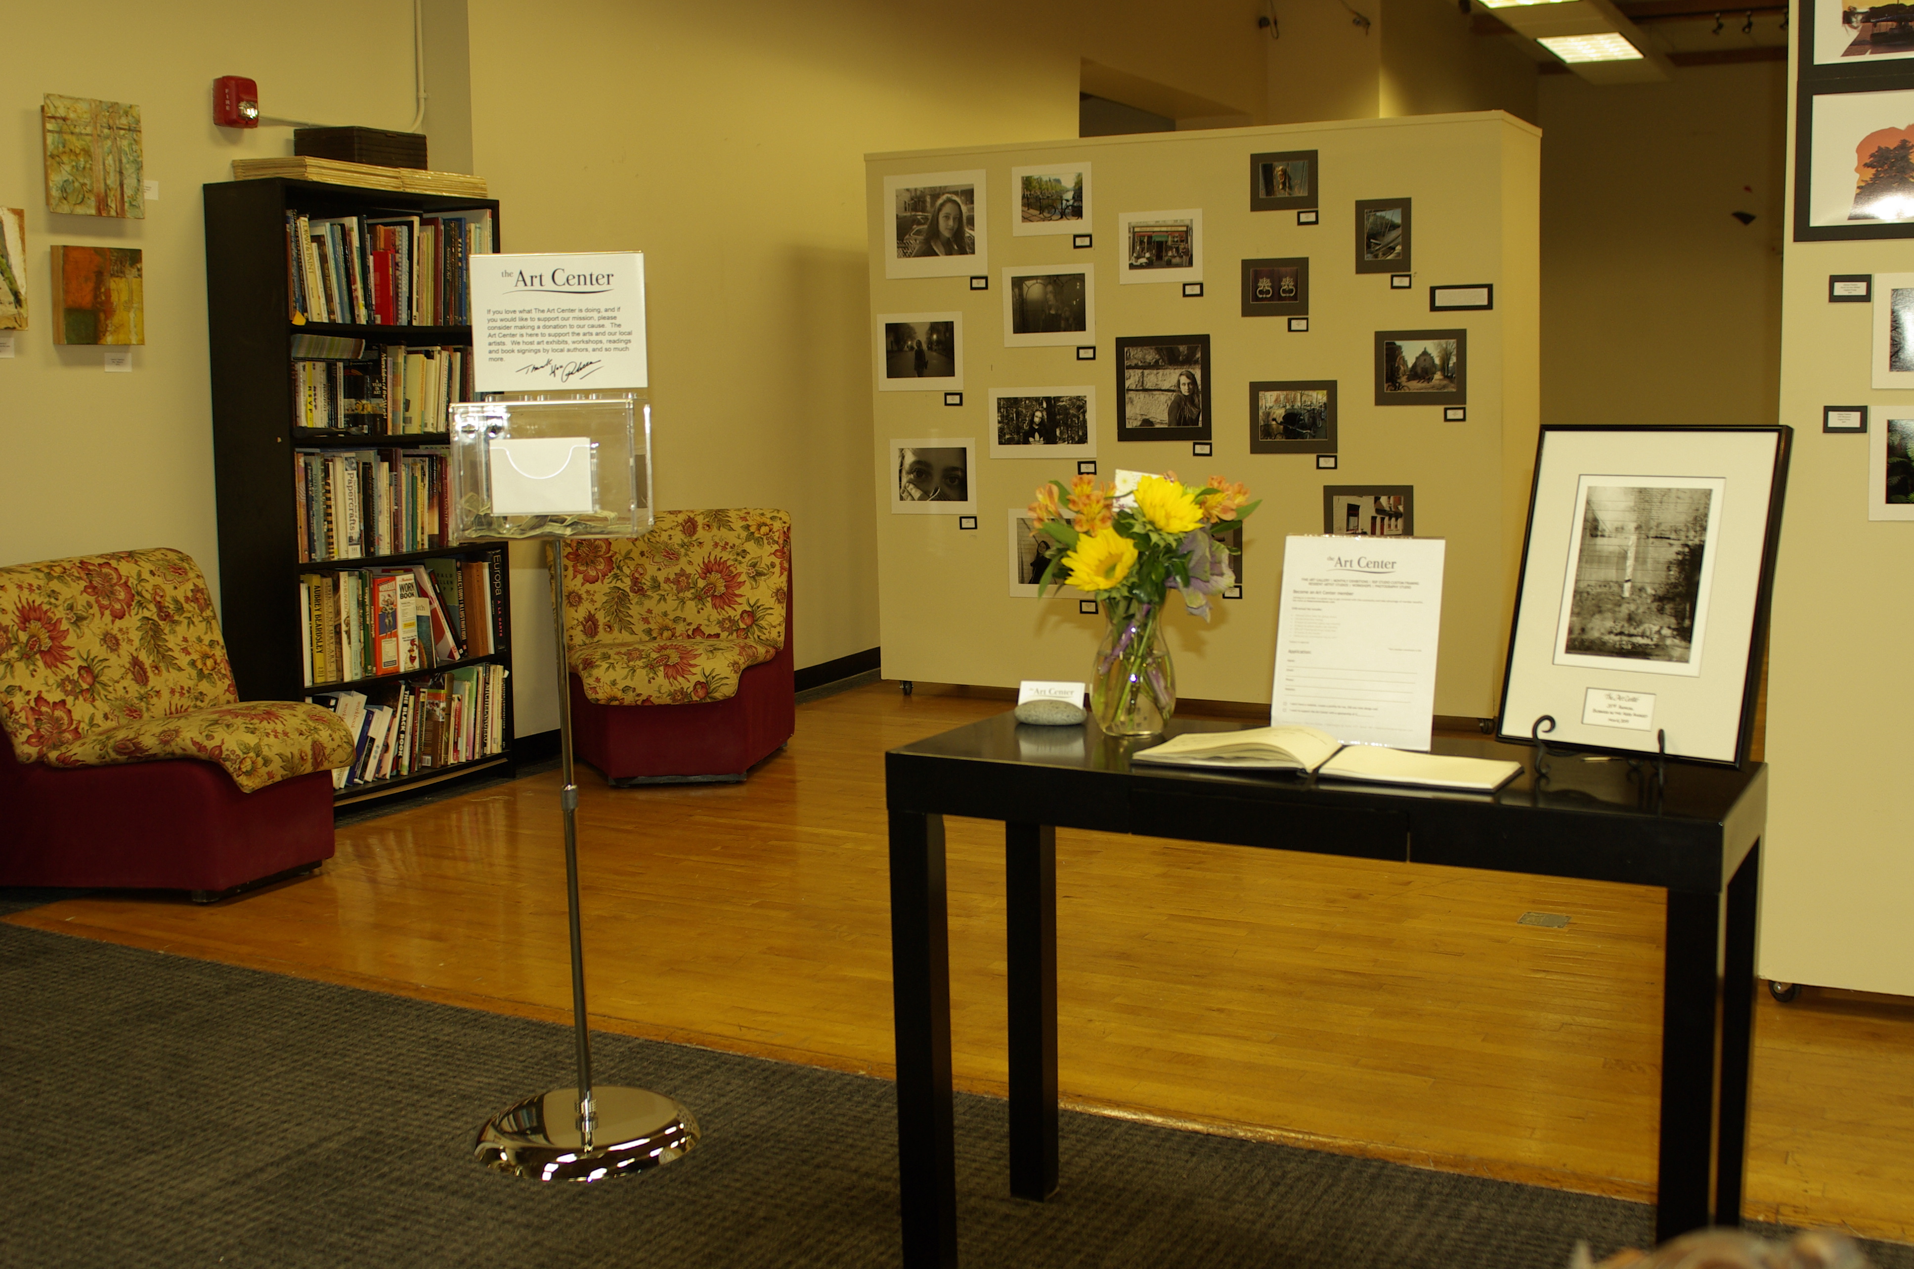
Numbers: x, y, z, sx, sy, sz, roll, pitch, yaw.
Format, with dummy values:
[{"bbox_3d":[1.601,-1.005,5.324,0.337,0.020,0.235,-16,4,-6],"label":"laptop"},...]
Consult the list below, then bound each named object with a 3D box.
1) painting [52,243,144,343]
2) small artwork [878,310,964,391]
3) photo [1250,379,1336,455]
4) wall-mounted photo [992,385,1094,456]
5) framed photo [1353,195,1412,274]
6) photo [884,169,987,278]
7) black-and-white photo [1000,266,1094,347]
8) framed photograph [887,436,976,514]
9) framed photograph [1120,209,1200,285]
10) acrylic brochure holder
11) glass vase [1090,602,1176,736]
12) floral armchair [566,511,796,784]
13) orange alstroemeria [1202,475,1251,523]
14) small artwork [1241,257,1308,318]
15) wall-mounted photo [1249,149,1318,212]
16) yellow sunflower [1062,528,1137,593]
[{"bbox_3d":[-2.318,-0.912,5.182,0.040,0.256,0.256,3,8,27],"label":"painting"},{"bbox_3d":[-0.141,-1.089,7.390,0.369,0.293,0.015,3,8,27],"label":"small artwork"},{"bbox_3d":[1.214,-0.783,6.920,0.325,0.261,0.020,2,8,26],"label":"photo"},{"bbox_3d":[0.320,-0.793,7.198,0.437,0.264,0.015,3,8,27],"label":"wall-mounted photo"},{"bbox_3d":[1.490,-1.398,6.710,0.201,0.255,0.020,2,8,26],"label":"framed photo"},{"bbox_3d":[-0.084,-1.595,7.450,0.440,0.403,0.020,2,8,26],"label":"photo"},{"bbox_3d":[0.346,-1.251,7.290,0.376,0.304,0.020,2,8,26],"label":"black-and-white photo"},{"bbox_3d":[-0.095,-0.625,7.590,0.375,0.297,0.020,2,8,26],"label":"framed photograph"},{"bbox_3d":[0.752,-1.426,7.060,0.323,0.263,0.020,2,8,26],"label":"framed photograph"},{"bbox_3d":[-0.624,0.232,3.097,0.365,1.222,0.340,-1,7,-3],"label":"acrylic brochure holder"},{"bbox_3d":[0.246,0.043,2.675,0.119,0.179,0.119,-1,7,0],"label":"glass vase"},{"bbox_3d":[-0.940,0.033,6.348,0.820,0.840,0.660,-2,7,-8],"label":"floral armchair"},{"bbox_3d":[0.372,-0.187,2.647,0.068,0.068,0.065,-3,7,-17],"label":"orange alstroemeria"},{"bbox_3d":[1.118,-1.215,6.726,0.243,0.198,0.015,3,8,27],"label":"small artwork"},{"bbox_3d":[1.139,-1.574,6.662,0.241,0.198,0.015,3,8,27],"label":"wall-mounted photo"},{"bbox_3d":[0.194,-0.100,2.600,0.093,0.084,0.056,2,-18,27],"label":"yellow sunflower"}]

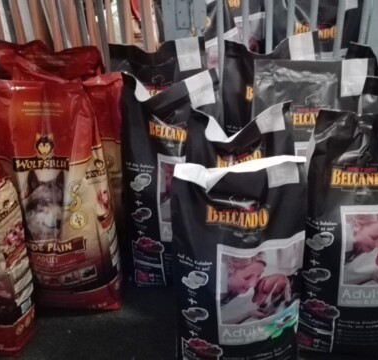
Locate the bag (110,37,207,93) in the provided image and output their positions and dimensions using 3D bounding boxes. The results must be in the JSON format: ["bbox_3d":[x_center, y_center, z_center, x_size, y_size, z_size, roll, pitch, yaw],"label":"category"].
[{"bbox_3d":[-0.095,-0.148,1.947,0.362,0.831,0.161,-5,29,-3],"label":"bag"}]

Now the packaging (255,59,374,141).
[{"bbox_3d":[0.420,-0.026,1.710,0.362,0.831,0.161,-2,30,3],"label":"packaging"}]

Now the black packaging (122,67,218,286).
[{"bbox_3d":[-0.038,0.028,1.667,0.362,0.831,0.161,-4,29,-2],"label":"black packaging"}]

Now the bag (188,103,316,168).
[{"bbox_3d":[0.180,0.140,1.490,0.362,0.812,0.161,-4,29,-2],"label":"bag"}]

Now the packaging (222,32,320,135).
[{"bbox_3d":[0.334,-0.151,1.914,0.362,0.831,0.161,-5,29,-3],"label":"packaging"}]

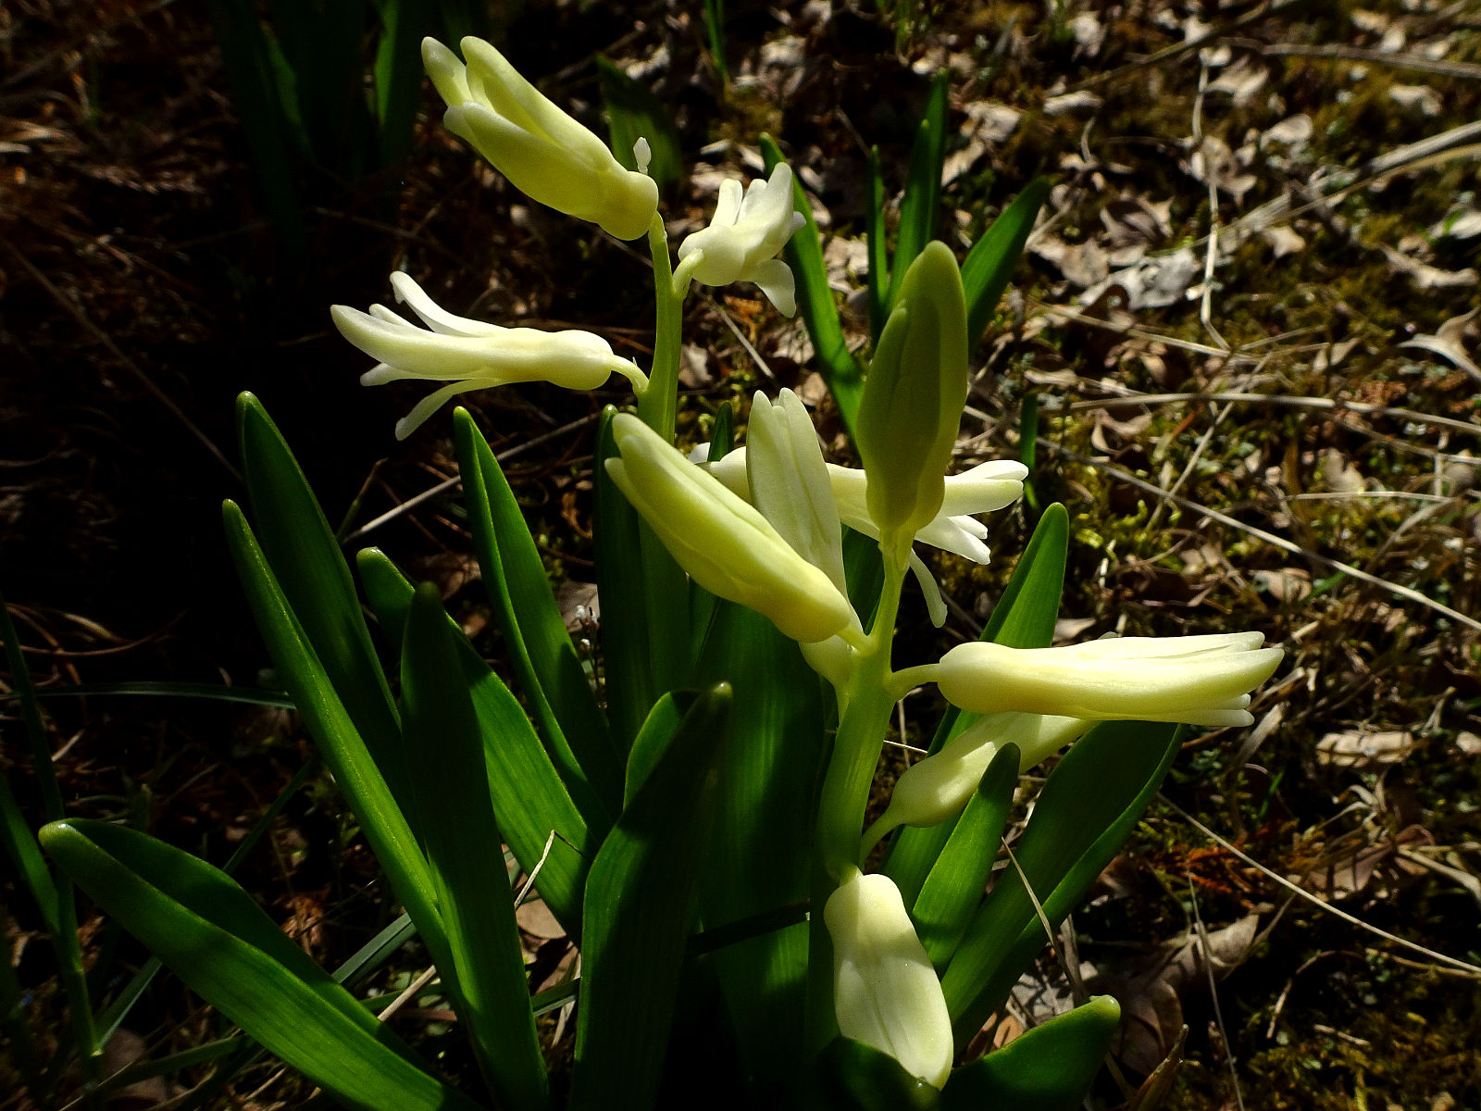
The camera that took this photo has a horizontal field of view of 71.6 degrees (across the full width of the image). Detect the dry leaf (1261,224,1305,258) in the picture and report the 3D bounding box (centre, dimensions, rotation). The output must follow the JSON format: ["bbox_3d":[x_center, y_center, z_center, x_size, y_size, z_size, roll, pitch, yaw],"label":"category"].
[{"bbox_3d":[0.317,-0.183,0.600,0.020,0.012,0.018,23,50,20],"label":"dry leaf"}]

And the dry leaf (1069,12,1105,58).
[{"bbox_3d":[0.271,-0.407,0.803,0.021,0.030,0.025,13,47,12],"label":"dry leaf"}]

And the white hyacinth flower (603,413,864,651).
[{"bbox_3d":[-0.001,-0.003,0.112,0.035,0.011,0.011,40,50,-10],"label":"white hyacinth flower"}]

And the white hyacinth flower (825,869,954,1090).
[{"bbox_3d":[0.025,0.073,0.178,0.018,0.018,0.042,-6,27,-7],"label":"white hyacinth flower"}]

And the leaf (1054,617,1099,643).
[{"bbox_3d":[0.129,0.030,0.396,0.015,0.008,0.009,20,49,18],"label":"leaf"}]

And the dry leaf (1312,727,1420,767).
[{"bbox_3d":[0.217,0.066,0.355,0.036,0.007,0.016,0,41,0],"label":"dry leaf"}]

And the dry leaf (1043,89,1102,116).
[{"bbox_3d":[0.275,-0.375,0.850,0.050,0.013,0.035,0,41,0],"label":"dry leaf"}]

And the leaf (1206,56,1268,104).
[{"bbox_3d":[0.363,-0.348,0.751,0.036,0.023,0.033,19,49,17],"label":"leaf"}]

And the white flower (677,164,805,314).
[{"bbox_3d":[0.000,-0.044,0.146,0.019,0.019,0.029,13,26,12],"label":"white flower"}]

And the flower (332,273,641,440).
[{"bbox_3d":[-0.056,-0.043,0.225,0.064,0.033,0.030,5,41,-6],"label":"flower"}]

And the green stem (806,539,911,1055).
[{"bbox_3d":[0.024,0.064,0.217,0.014,0.166,0.014,1,38,-1],"label":"green stem"}]

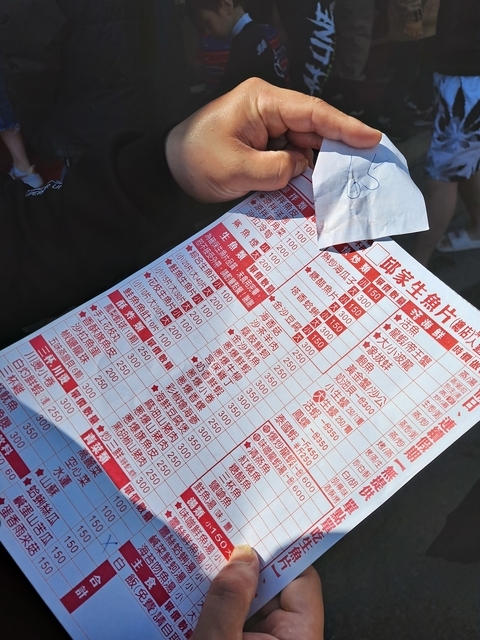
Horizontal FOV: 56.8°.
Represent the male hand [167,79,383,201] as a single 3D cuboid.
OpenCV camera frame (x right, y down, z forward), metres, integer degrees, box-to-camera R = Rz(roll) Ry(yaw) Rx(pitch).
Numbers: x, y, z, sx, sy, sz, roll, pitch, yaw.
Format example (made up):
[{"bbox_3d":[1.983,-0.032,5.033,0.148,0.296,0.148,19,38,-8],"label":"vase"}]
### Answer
[{"bbox_3d":[0.026,-0.129,0.318,0.148,0.082,0.080,0,34,0],"label":"male hand"}]

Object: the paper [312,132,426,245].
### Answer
[{"bbox_3d":[0.090,-0.090,0.305,0.077,0.080,0.020,-6,-10,2],"label":"paper"}]

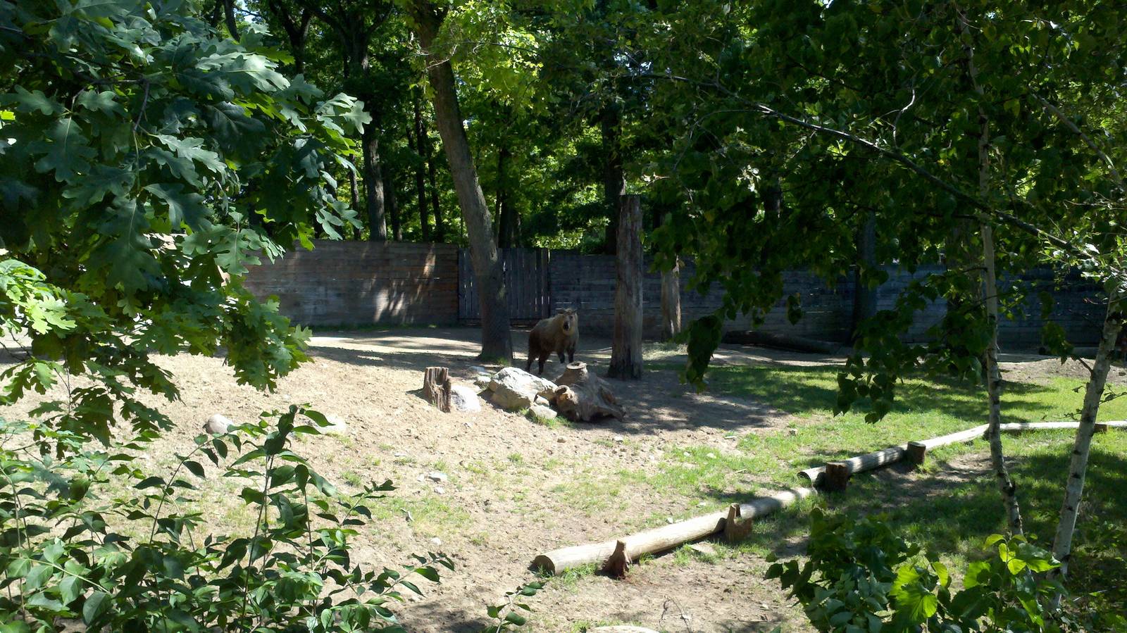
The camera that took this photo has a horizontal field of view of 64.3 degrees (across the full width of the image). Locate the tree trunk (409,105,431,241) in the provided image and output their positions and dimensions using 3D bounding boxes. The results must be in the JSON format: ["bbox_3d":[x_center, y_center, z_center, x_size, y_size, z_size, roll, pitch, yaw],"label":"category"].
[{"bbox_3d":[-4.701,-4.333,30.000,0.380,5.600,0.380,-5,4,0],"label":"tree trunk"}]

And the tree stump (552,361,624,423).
[{"bbox_3d":[0.370,1.214,14.200,1.150,0.800,0.950,0,4,0],"label":"tree stump"}]

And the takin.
[{"bbox_3d":[-0.225,0.501,17.000,0.600,1.200,1.550,-2,5,-30],"label":"takin"}]

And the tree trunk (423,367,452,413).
[{"bbox_3d":[-2.016,1.166,14.300,0.420,0.690,0.420,0,4,0],"label":"tree trunk"}]

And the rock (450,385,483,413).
[{"bbox_3d":[-1.552,1.321,14.300,0.480,0.360,0.420,0,4,0],"label":"rock"}]

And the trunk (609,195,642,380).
[{"bbox_3d":[1.160,-0.540,16.400,0.600,3.360,0.600,0,3,4],"label":"trunk"}]

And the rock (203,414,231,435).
[{"bbox_3d":[-4.936,1.547,12.800,0.420,0.270,0.360,0,4,0],"label":"rock"}]

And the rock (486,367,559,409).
[{"bbox_3d":[-0.651,1.189,14.400,1.050,0.550,0.750,-1,4,-14],"label":"rock"}]

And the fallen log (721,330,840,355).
[{"bbox_3d":[5.066,0.628,21.150,3.000,0.400,0.420,5,7,36],"label":"fallen log"}]

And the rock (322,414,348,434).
[{"bbox_3d":[-3.288,1.534,12.800,0.420,0.260,0.340,0,4,0],"label":"rock"}]

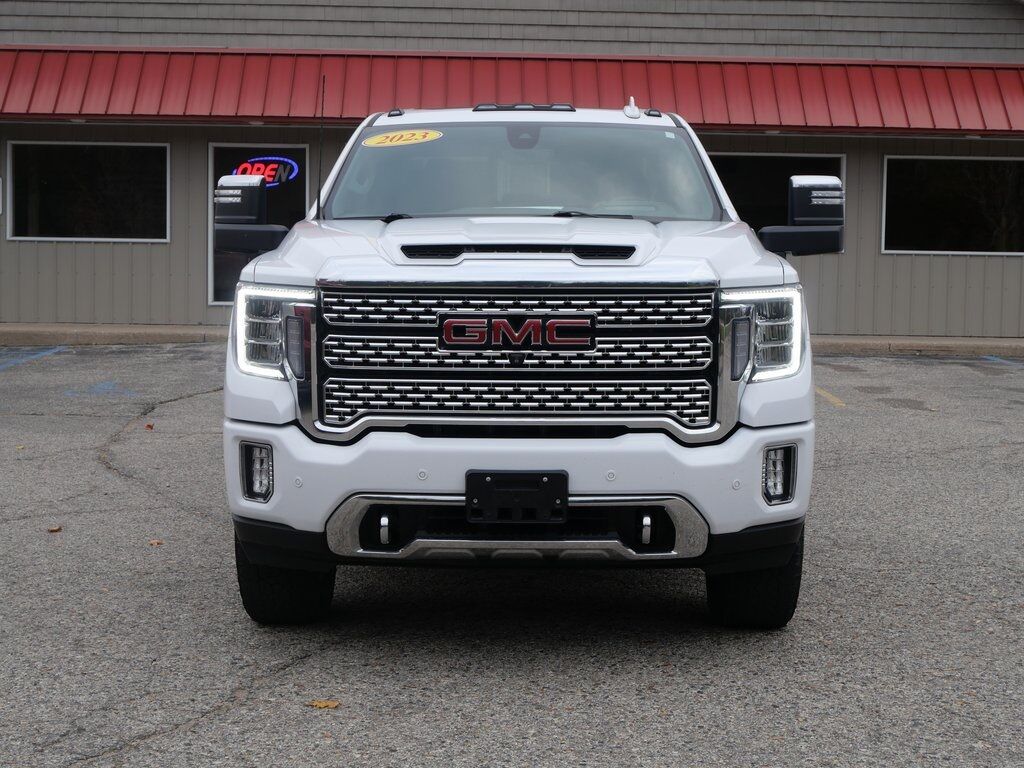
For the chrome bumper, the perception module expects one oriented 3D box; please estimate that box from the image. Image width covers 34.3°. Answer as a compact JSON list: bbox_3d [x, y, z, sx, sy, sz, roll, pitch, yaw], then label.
[{"bbox_3d":[0.019,0.457,5.314,1.237,0.208,0.170,0,5,1],"label":"chrome bumper"}]

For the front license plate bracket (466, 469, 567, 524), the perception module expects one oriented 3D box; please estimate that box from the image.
[{"bbox_3d":[0.017,0.353,5.199,0.321,0.162,0.040,0,5,1],"label":"front license plate bracket"}]

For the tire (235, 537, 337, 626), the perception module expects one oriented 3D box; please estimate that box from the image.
[{"bbox_3d":[-0.830,0.475,6.236,0.285,0.860,0.860,0,4,1],"label":"tire"}]

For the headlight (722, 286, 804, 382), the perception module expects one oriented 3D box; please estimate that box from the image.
[{"bbox_3d":[0.827,-0.163,5.470,0.300,0.315,0.260,0,4,1],"label":"headlight"}]

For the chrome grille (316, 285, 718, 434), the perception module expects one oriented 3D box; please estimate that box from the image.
[{"bbox_3d":[0.018,-0.079,5.330,1.290,0.480,0.150,0,4,1],"label":"chrome grille"}]

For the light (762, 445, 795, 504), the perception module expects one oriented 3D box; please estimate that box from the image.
[{"bbox_3d":[0.872,0.297,5.401,0.115,0.199,0.120,0,5,1],"label":"light"}]

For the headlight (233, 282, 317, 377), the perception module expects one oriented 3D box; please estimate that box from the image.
[{"bbox_3d":[-0.790,-0.174,5.490,0.300,0.315,0.260,0,4,1],"label":"headlight"}]

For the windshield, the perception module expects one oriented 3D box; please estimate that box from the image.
[{"bbox_3d":[0.048,-0.893,6.930,1.620,0.170,0.820,0,41,1],"label":"windshield"}]

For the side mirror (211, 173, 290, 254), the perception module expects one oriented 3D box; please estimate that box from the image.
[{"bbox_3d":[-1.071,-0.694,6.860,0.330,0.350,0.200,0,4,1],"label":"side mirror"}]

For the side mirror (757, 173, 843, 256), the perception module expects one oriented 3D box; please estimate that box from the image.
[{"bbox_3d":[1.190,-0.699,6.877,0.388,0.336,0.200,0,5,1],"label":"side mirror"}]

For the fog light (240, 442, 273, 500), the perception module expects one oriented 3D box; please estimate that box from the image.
[{"bbox_3d":[-0.838,0.290,5.430,0.110,0.200,0.110,0,4,1],"label":"fog light"}]

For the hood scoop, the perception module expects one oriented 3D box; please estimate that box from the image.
[{"bbox_3d":[0.022,-0.453,5.703,0.820,0.060,0.140,0,5,1],"label":"hood scoop"}]

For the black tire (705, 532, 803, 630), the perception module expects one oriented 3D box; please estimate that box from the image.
[{"bbox_3d":[0.905,0.483,6.200,0.284,0.855,0.860,0,5,1],"label":"black tire"}]

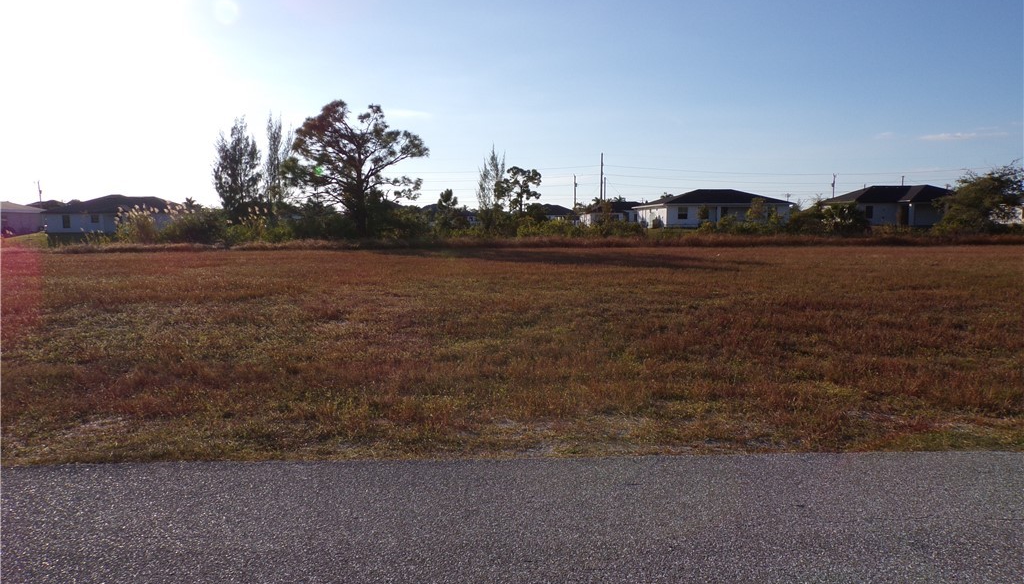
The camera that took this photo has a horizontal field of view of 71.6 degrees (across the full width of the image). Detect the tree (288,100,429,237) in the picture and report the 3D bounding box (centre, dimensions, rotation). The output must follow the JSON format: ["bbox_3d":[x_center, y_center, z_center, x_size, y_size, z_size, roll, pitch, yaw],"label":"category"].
[{"bbox_3d":[-11.458,-8.920,53.000,10.400,10.700,9.200,0,6,0],"label":"tree"}]

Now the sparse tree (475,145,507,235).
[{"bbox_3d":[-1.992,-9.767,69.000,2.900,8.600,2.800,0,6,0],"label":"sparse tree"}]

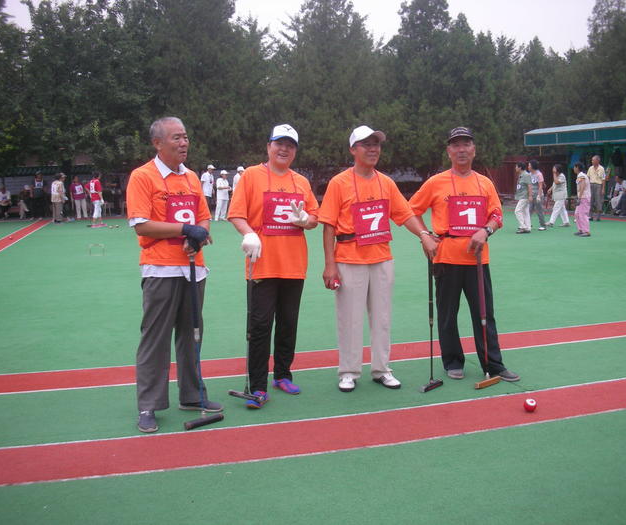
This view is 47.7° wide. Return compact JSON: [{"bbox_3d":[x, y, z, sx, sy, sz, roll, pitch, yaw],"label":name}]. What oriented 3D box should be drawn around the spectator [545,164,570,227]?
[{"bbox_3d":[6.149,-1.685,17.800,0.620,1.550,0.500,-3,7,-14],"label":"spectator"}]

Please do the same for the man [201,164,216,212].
[{"bbox_3d":[-3.307,-2.215,22.400,0.380,1.740,0.500,4,9,36],"label":"man"}]

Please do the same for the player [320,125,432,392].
[{"bbox_3d":[0.400,-0.029,4.530,0.660,1.660,0.400,-3,7,-16],"label":"player"}]

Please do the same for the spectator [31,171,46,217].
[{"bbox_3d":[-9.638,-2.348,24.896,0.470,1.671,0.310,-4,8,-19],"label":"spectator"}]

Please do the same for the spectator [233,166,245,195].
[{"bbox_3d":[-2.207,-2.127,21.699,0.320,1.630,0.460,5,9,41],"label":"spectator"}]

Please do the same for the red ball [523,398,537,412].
[{"bbox_3d":[1.226,0.806,3.990,0.075,0.075,0.075,-1,7,0],"label":"red ball"}]

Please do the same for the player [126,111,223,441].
[{"bbox_3d":[-0.767,0.056,3.866,0.430,1.667,0.520,6,10,44],"label":"player"}]

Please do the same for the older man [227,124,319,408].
[{"bbox_3d":[-0.233,0.023,4.168,0.540,1.644,0.430,-3,7,-17],"label":"older man"}]

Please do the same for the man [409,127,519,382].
[{"bbox_3d":[1.004,-0.053,4.690,0.680,1.650,0.440,-1,7,-3],"label":"man"}]

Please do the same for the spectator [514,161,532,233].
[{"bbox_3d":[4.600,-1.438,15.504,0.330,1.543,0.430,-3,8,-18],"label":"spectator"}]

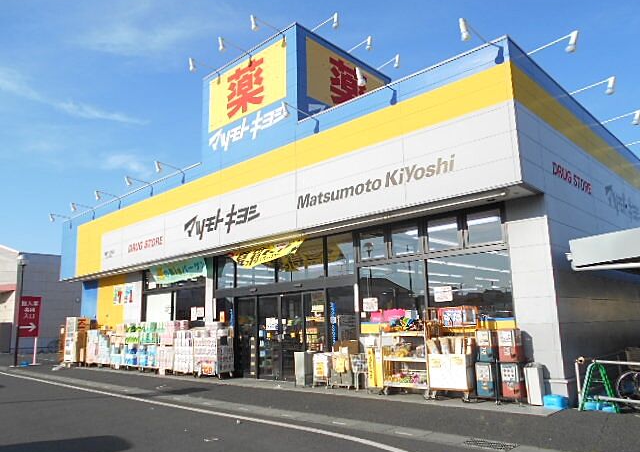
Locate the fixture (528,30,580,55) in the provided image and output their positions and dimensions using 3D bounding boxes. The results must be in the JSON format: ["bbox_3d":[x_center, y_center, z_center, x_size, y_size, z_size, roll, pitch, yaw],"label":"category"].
[{"bbox_3d":[4.167,-3.126,8.593,0.920,0.380,0.150,-12,-15,43],"label":"fixture"}]

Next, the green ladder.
[{"bbox_3d":[4.414,2.509,7.581,0.530,0.750,0.380,-12,-15,43],"label":"green ladder"}]

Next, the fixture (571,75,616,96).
[{"bbox_3d":[5.832,-2.853,10.285,0.920,0.380,0.150,-12,-15,43],"label":"fixture"}]

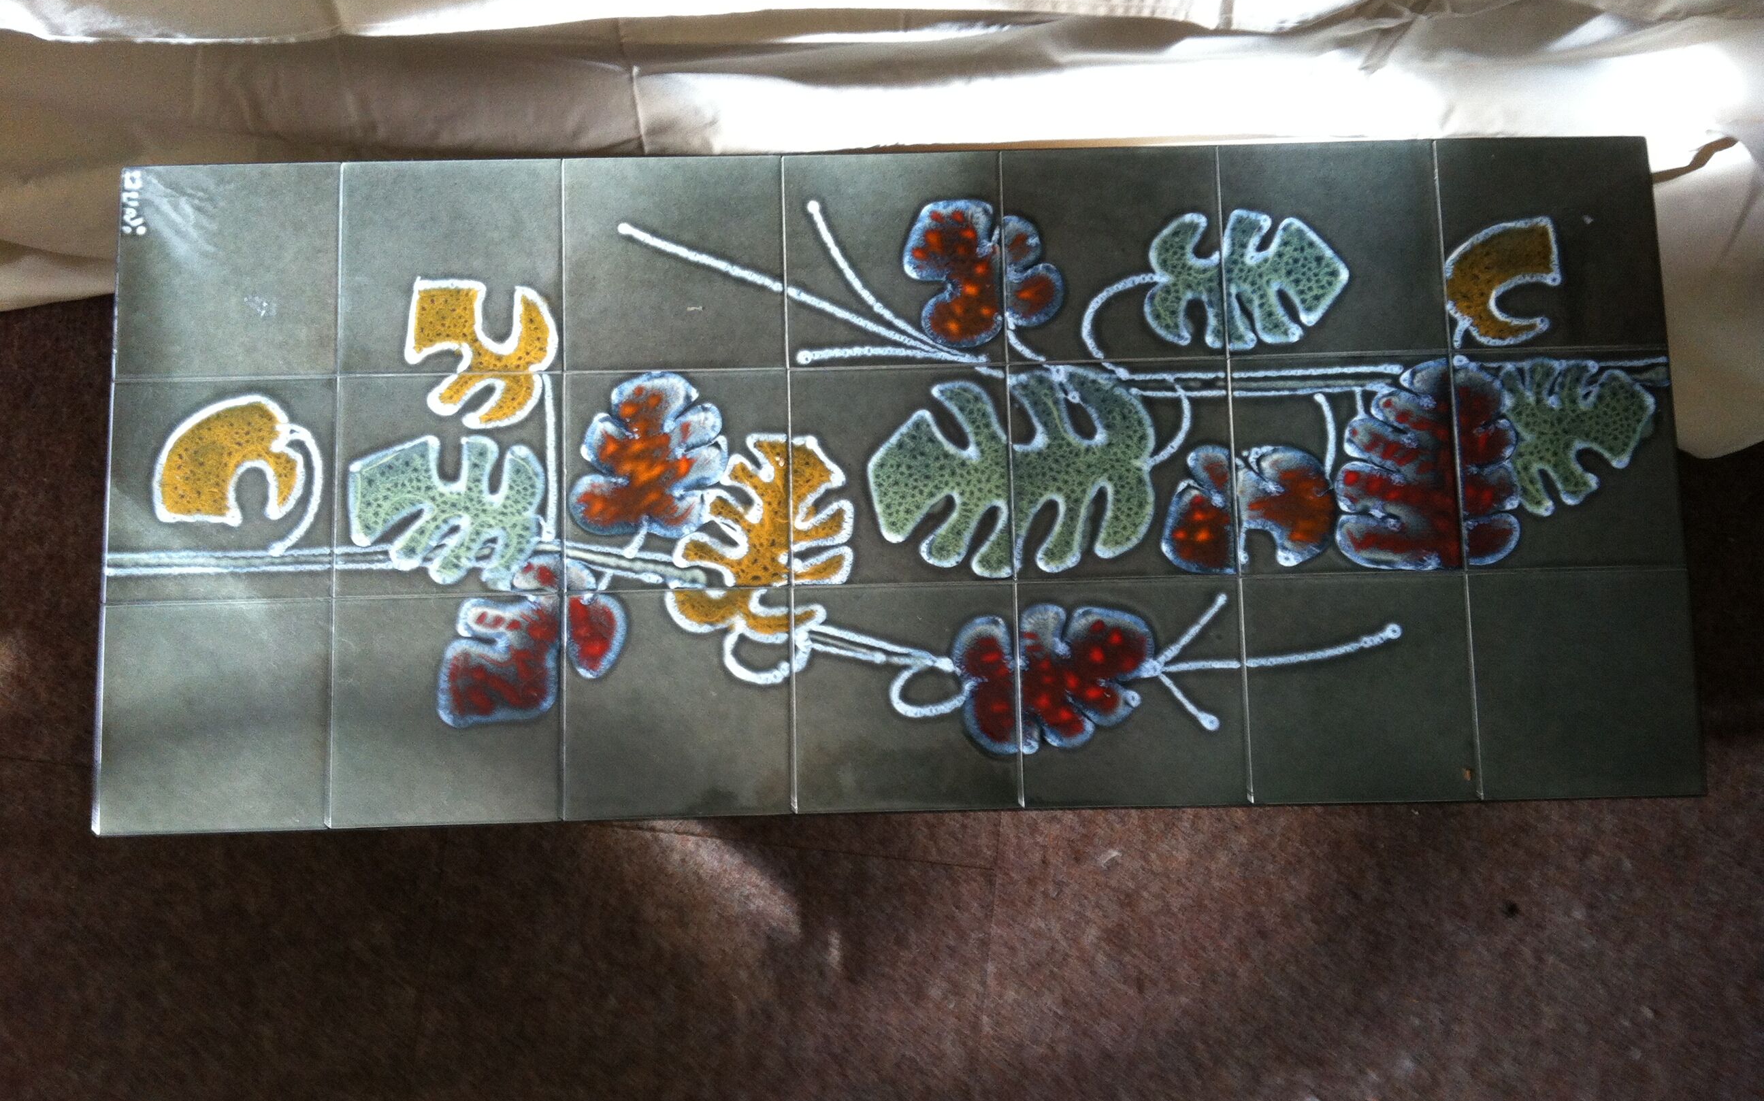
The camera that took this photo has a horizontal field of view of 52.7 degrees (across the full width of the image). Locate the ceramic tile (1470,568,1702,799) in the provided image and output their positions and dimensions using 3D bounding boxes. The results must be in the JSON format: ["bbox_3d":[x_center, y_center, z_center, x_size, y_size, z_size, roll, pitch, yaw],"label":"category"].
[{"bbox_3d":[0.466,0.088,1.183,0.150,0.010,0.150,-1,81,-1],"label":"ceramic tile"}]

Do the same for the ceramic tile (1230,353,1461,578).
[{"bbox_3d":[0.312,-0.057,1.203,0.150,0.010,0.150,-1,81,-1],"label":"ceramic tile"}]

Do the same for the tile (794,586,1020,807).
[{"bbox_3d":[0.016,0.098,1.175,0.150,0.010,0.150,-1,82,-1],"label":"tile"}]

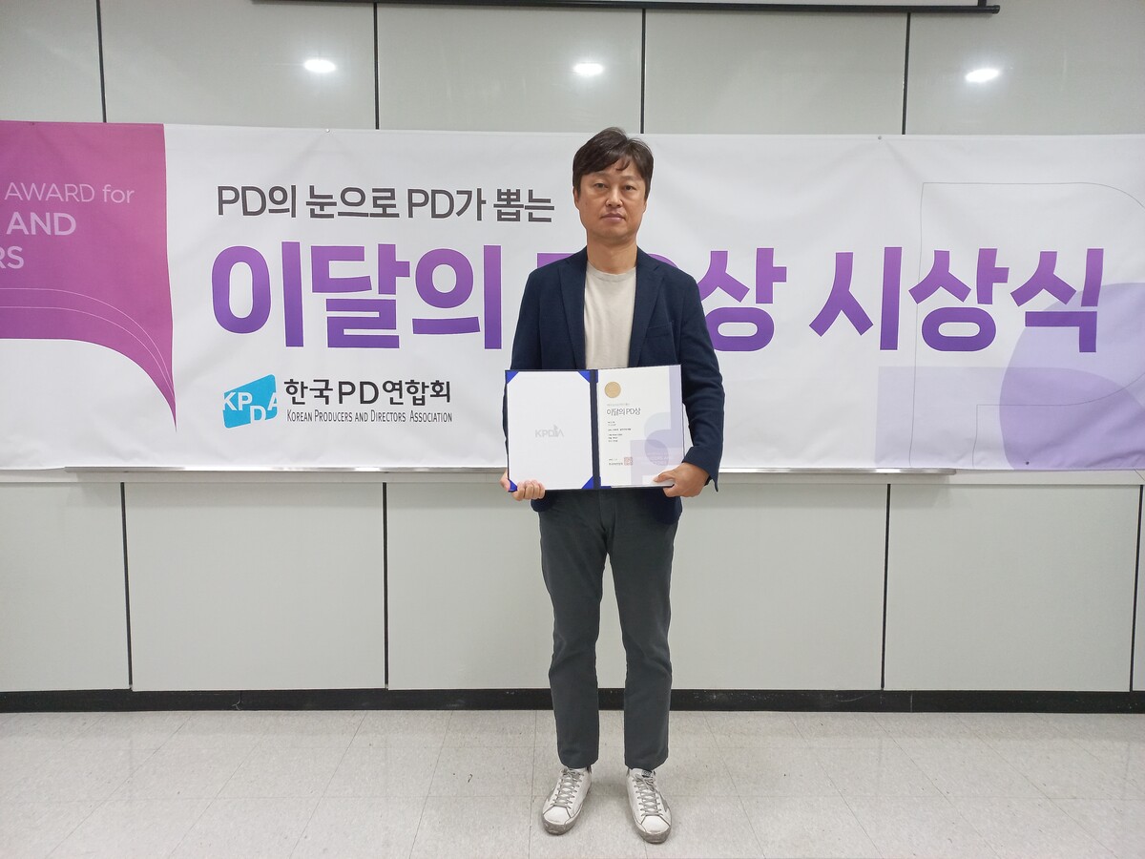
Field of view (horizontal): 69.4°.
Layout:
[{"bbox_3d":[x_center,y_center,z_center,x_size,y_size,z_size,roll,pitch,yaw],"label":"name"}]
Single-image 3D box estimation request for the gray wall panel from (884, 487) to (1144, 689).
[{"bbox_3d":[1.564,0.567,2.963,0.881,0.744,0.030,0,5,-1],"label":"gray wall panel"}]

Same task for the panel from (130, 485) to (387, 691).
[{"bbox_3d":[-1.114,0.553,2.921,0.881,0.744,0.030,0,5,-1],"label":"panel"}]

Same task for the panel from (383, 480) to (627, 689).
[{"bbox_3d":[-0.221,0.557,2.935,0.881,0.744,0.030,0,5,-1],"label":"panel"}]

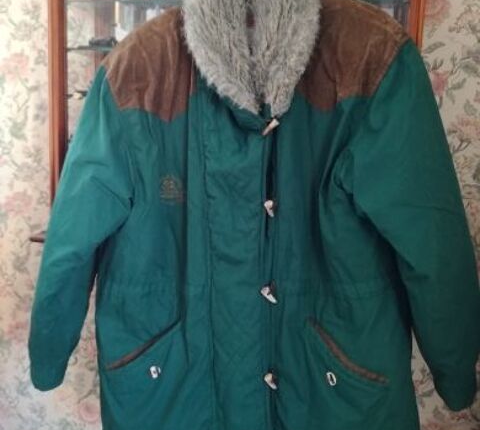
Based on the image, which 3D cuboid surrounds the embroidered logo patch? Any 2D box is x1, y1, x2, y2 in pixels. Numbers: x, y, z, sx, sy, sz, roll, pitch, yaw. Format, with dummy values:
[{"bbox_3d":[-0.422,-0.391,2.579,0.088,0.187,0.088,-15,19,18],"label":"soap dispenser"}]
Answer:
[{"bbox_3d":[-0.130,-0.048,0.944,0.052,0.053,0.008,5,9,11],"label":"embroidered logo patch"}]

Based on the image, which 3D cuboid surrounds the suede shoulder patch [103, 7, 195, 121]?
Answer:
[{"bbox_3d":[-0.176,-0.288,0.955,0.180,0.205,0.090,5,9,11],"label":"suede shoulder patch"}]

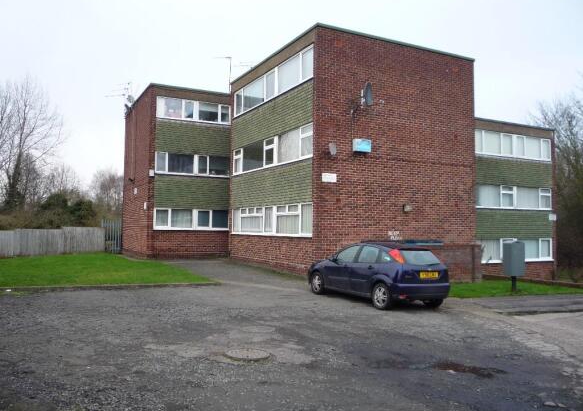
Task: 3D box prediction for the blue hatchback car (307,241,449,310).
[{"bbox_3d":[2.020,1.675,12.800,1.720,1.430,4.160,2,-3,-29],"label":"blue hatchback car"}]

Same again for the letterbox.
[{"bbox_3d":[6.356,1.519,14.400,0.480,1.010,0.430,1,-3,-13],"label":"letterbox"}]

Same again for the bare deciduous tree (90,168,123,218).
[{"bbox_3d":[-16.479,0.089,45.000,3.400,7.000,3.400,0,-3,0],"label":"bare deciduous tree"}]

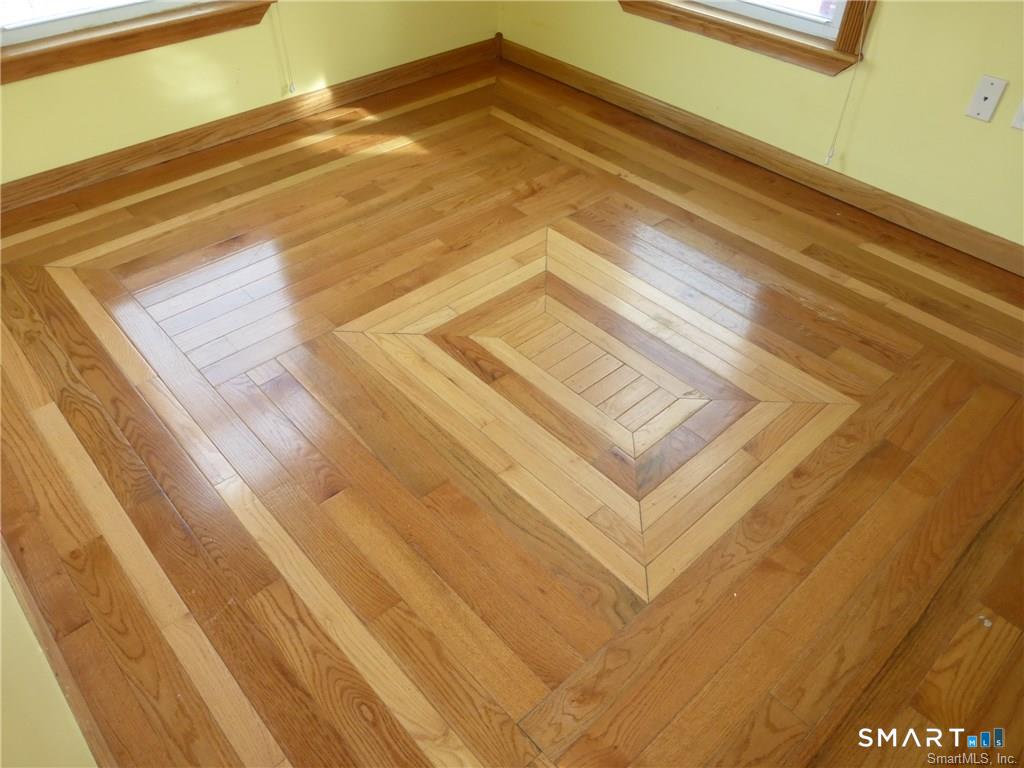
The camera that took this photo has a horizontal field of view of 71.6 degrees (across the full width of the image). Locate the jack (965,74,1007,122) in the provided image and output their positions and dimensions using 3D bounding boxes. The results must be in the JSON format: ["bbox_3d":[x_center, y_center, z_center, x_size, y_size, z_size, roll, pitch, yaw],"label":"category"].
[{"bbox_3d":[1.344,-0.808,2.011,0.007,0.114,0.070,-32,52,-30],"label":"jack"}]

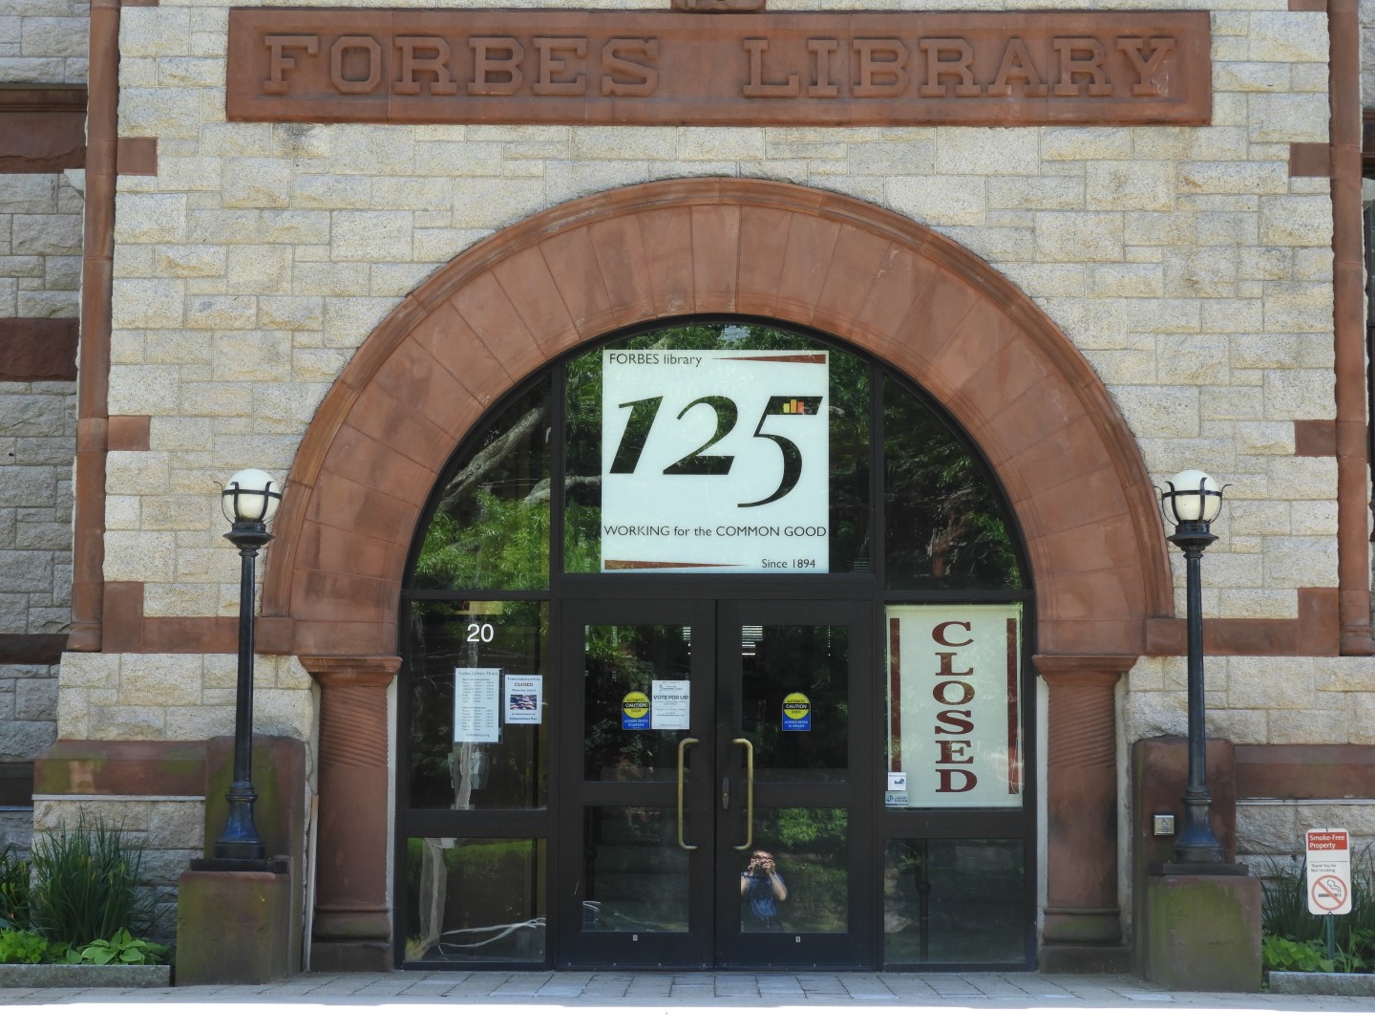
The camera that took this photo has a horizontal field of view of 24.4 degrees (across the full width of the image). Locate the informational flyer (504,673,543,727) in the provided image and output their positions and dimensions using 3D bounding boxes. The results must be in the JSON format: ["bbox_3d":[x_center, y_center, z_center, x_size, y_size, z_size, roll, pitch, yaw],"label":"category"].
[{"bbox_3d":[-0.937,1.053,18.238,0.216,0.279,0.004,0,-6,1],"label":"informational flyer"}]

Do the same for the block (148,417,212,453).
[{"bbox_3d":[-2.892,-0.451,18.237,0.359,0.204,0.200,0,-7,0],"label":"block"}]

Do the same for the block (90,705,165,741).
[{"bbox_3d":[-3.146,1.175,17.946,0.430,0.199,0.200,0,-6,1],"label":"block"}]

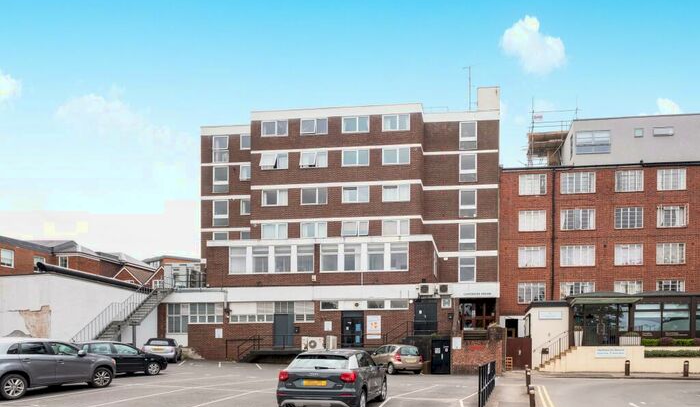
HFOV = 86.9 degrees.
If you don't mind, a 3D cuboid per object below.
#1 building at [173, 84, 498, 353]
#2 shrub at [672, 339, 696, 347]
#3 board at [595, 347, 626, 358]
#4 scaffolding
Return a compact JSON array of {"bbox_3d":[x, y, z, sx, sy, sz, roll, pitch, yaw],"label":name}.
[{"bbox_3d":[-0.800,0.700,30.000,22.800,19.300,13.500,0,-6,4],"label":"building"},{"bbox_3d":[20.884,8.652,23.000,1.350,0.500,0.700,0,-6,4],"label":"shrub"},{"bbox_3d":[15.546,8.871,22.000,1.870,0.700,0.060,0,-6,4],"label":"board"},{"bbox_3d":[16.989,-5.831,31.000,4.400,5.700,3.200,0,-6,4],"label":"scaffolding"}]

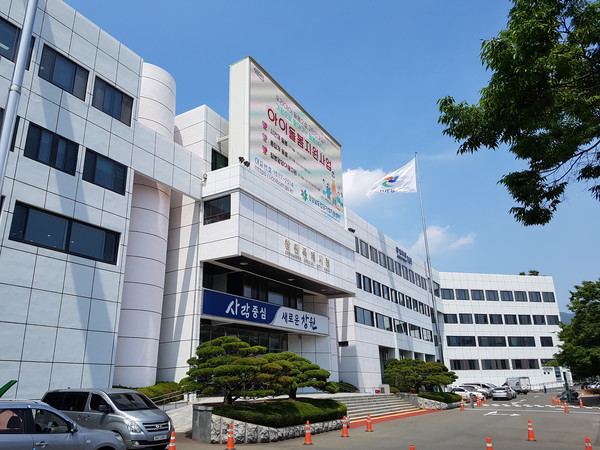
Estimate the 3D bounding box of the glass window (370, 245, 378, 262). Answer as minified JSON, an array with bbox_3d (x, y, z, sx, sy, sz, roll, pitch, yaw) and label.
[{"bbox_3d":[7.448,3.063,45.292,0.150,1.399,1.907,-12,-22,28],"label":"glass window"}]

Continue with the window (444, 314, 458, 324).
[{"bbox_3d":[26.235,16.363,78.285,2.456,1.527,0.200,4,-21,-15],"label":"window"}]

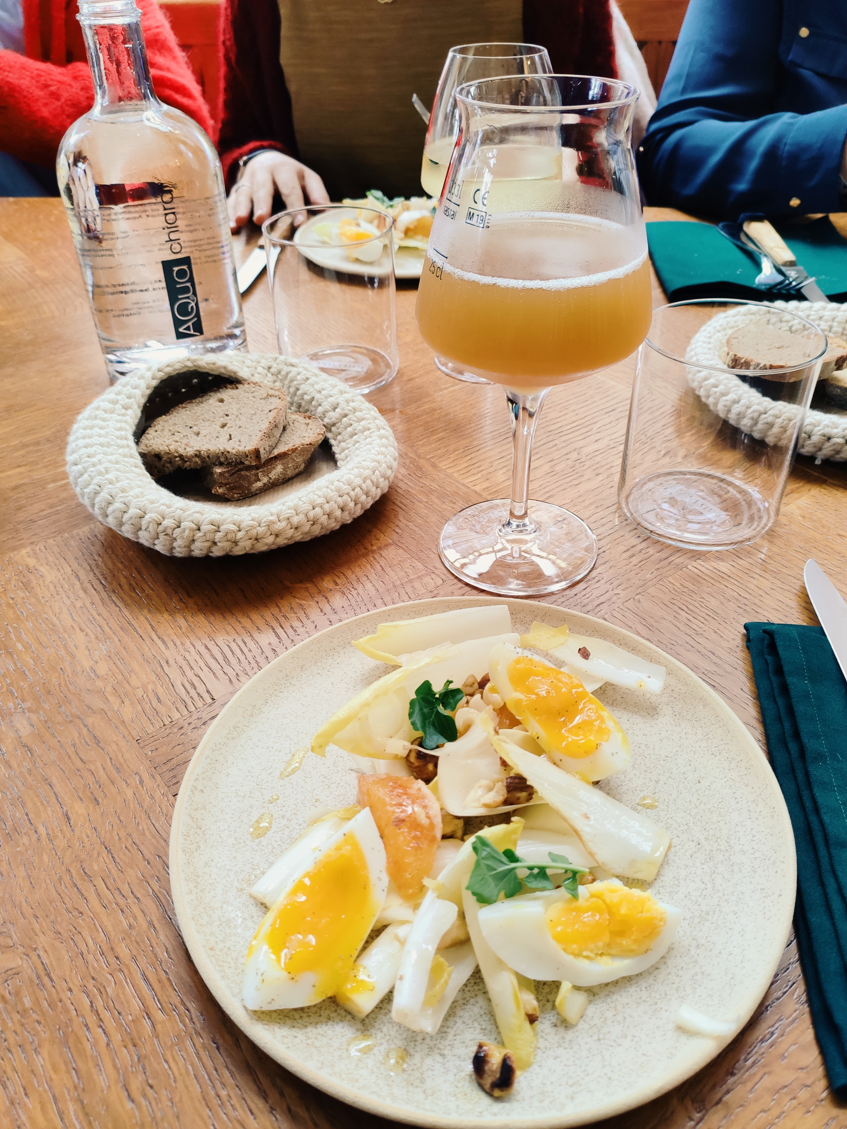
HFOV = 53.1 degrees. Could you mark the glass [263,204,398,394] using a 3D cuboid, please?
[{"bbox_3d":[-0.055,-0.164,0.533,0.079,0.097,0.079,-2,39,0],"label":"glass"}]

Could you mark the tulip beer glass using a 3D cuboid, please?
[{"bbox_3d":[0.044,-0.086,0.353,0.094,0.198,0.094,-2,39,0],"label":"tulip beer glass"}]

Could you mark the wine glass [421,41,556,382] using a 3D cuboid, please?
[{"bbox_3d":[0.043,-0.209,0.518,0.085,0.181,0.085,-2,39,0],"label":"wine glass"}]

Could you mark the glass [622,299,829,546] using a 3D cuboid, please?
[{"bbox_3d":[0.137,-0.064,0.404,0.079,0.097,0.079,-2,39,0],"label":"glass"}]

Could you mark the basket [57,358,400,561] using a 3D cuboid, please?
[{"bbox_3d":[-0.098,-0.064,0.448,0.171,0.050,0.171,-2,39,0],"label":"basket"}]

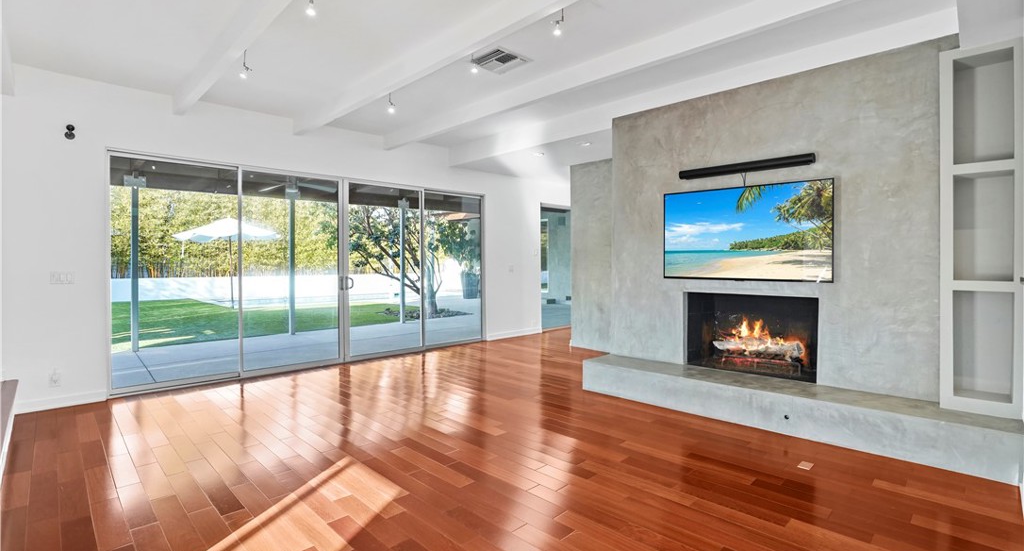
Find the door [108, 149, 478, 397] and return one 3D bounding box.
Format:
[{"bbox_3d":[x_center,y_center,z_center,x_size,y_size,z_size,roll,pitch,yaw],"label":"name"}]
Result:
[{"bbox_3d":[-2.205,-0.054,6.114,4.836,2.368,0.130,-1,1,-45],"label":"door"}]

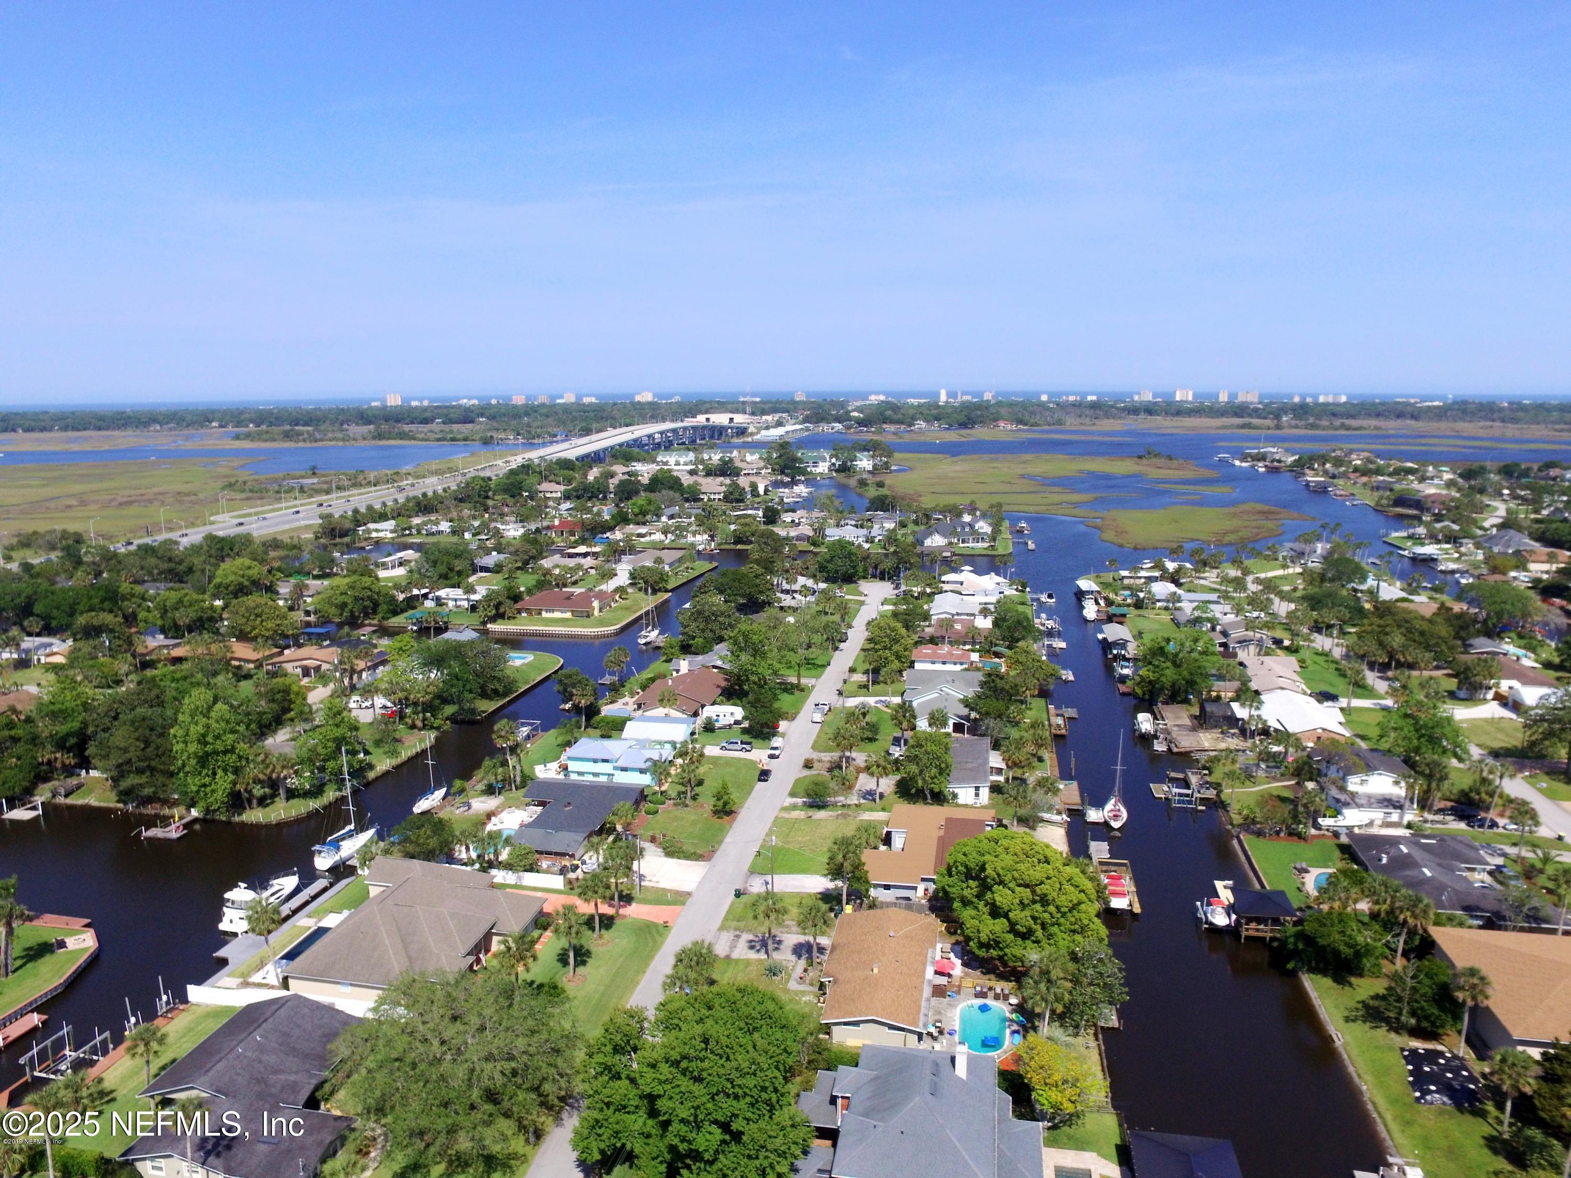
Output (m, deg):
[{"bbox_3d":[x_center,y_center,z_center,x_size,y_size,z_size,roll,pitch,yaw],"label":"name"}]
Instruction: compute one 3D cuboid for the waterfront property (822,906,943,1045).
[{"bbox_3d":[10.689,41.218,98.024,11.136,4.400,19.668,2,12,11],"label":"waterfront property"}]

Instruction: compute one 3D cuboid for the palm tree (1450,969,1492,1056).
[{"bbox_3d":[63.917,39.924,85.017,3.096,9.070,3.096,10,16,39],"label":"palm tree"}]

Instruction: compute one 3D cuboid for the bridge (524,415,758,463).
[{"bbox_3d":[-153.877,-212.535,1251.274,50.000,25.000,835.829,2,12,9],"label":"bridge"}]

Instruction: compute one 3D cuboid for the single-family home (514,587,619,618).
[{"bbox_3d":[-65.678,3.759,274.793,24.037,5.000,21.317,2,12,11],"label":"single-family home"}]

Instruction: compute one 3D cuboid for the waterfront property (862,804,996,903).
[{"bbox_3d":[19.680,34.853,121.934,16.800,3.900,23.000,2,13,12],"label":"waterfront property"}]

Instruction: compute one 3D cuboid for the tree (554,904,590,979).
[{"bbox_3d":[-23.112,38.112,97.496,3.699,8.457,3.699,-4,13,-15],"label":"tree"}]

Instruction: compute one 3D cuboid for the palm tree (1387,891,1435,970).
[{"bbox_3d":[68.674,37.659,100.064,4.904,9.775,4.904,0,12,0],"label":"palm tree"}]

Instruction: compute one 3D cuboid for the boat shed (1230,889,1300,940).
[{"bbox_3d":[57.967,39.158,110.574,6.749,5.200,6.313,2,12,10],"label":"boat shed"}]

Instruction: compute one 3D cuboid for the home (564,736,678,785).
[{"bbox_3d":[-27.876,28.446,151.272,16.200,5.800,10.200,2,13,12],"label":"home"}]

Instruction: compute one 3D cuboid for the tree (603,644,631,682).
[{"bbox_3d":[-37.333,16.892,202.077,6.189,9.245,6.189,0,12,0],"label":"tree"}]

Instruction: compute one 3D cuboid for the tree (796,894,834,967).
[{"bbox_3d":[3.219,37.697,99.130,4.131,8.230,4.131,0,12,2],"label":"tree"}]

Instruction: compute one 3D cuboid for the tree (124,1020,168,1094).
[{"bbox_3d":[-58.009,42.550,81.945,3.143,6.837,3.143,-10,16,-38],"label":"tree"}]

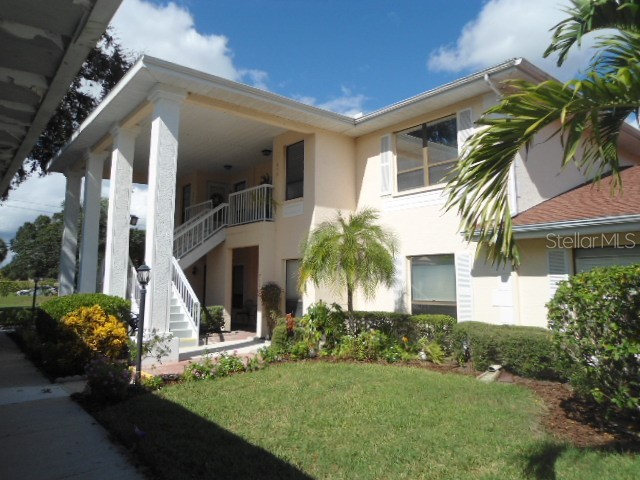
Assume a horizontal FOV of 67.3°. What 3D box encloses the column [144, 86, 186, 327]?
[{"bbox_3d":[-3.387,-0.587,10.240,0.520,5.260,0.520,5,-8,-38],"label":"column"}]

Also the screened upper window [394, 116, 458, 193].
[{"bbox_3d":[2.471,-1.938,11.299,0.120,1.590,1.830,5,-7,-38],"label":"screened upper window"}]

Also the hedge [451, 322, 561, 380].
[{"bbox_3d":[3.500,2.048,8.872,0.780,0.860,2.050,5,-8,-38],"label":"hedge"}]

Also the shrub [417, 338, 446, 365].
[{"bbox_3d":[2.169,2.146,9.352,0.520,0.500,0.520,5,-7,-38],"label":"shrub"}]

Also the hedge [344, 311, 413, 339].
[{"bbox_3d":[1.193,2.072,10.895,0.750,0.900,1.950,5,-7,-38],"label":"hedge"}]

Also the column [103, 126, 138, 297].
[{"bbox_3d":[-5.278,-0.368,12.616,0.520,5.260,0.520,5,-8,-38],"label":"column"}]

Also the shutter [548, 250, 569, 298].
[{"bbox_3d":[4.393,0.964,8.830,0.050,1.600,0.380,5,-8,-38],"label":"shutter"}]

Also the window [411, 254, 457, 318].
[{"bbox_3d":[2.534,1.119,10.892,0.120,1.530,1.340,5,-7,-38],"label":"window"}]

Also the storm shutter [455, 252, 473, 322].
[{"bbox_3d":[3.134,1.072,10.416,0.050,1.600,0.380,5,-8,-38],"label":"storm shutter"}]

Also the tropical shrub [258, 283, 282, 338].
[{"bbox_3d":[-1.400,1.995,13.600,0.660,1.600,0.620,1,-6,-6],"label":"tropical shrub"}]

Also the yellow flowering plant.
[{"bbox_3d":[-3.923,1.686,8.400,1.120,1.050,1.050,4,-7,-25],"label":"yellow flowering plant"}]

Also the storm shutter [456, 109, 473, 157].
[{"bbox_3d":[3.228,-2.137,10.688,0.050,1.610,0.380,5,-8,-38],"label":"storm shutter"}]

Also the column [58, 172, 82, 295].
[{"bbox_3d":[-8.886,0.129,17.138,0.460,5.300,0.460,5,-7,-38],"label":"column"}]

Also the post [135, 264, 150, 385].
[{"bbox_3d":[-2.866,1.340,7.681,0.240,1.880,0.240,5,-8,-38],"label":"post"}]

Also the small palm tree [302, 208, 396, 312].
[{"bbox_3d":[0.821,0.876,11.495,2.200,3.340,2.200,5,-7,-38],"label":"small palm tree"}]

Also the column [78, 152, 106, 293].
[{"bbox_3d":[-7.008,-0.168,14.789,0.520,5.260,0.520,5,-8,-38],"label":"column"}]

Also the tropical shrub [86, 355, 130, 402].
[{"bbox_3d":[-2.917,1.844,6.605,0.580,0.640,0.580,5,-7,-38],"label":"tropical shrub"}]

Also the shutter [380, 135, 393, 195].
[{"bbox_3d":[1.661,-1.922,12.255,0.050,1.590,0.390,5,-7,-38],"label":"shutter"}]

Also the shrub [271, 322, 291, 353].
[{"bbox_3d":[-0.895,2.137,10.907,0.500,0.720,0.500,1,-5,0],"label":"shrub"}]

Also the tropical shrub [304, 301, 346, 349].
[{"bbox_3d":[0.110,2.105,11.700,0.950,1.200,0.900,1,-6,1],"label":"tropical shrub"}]

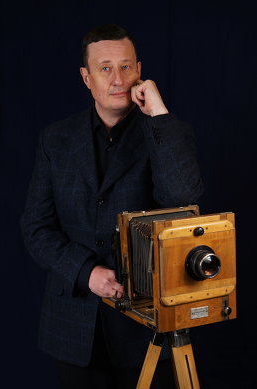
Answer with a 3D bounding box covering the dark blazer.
[{"bbox_3d":[-0.050,0.120,2.120,0.530,0.745,0.370,0,6,8],"label":"dark blazer"}]

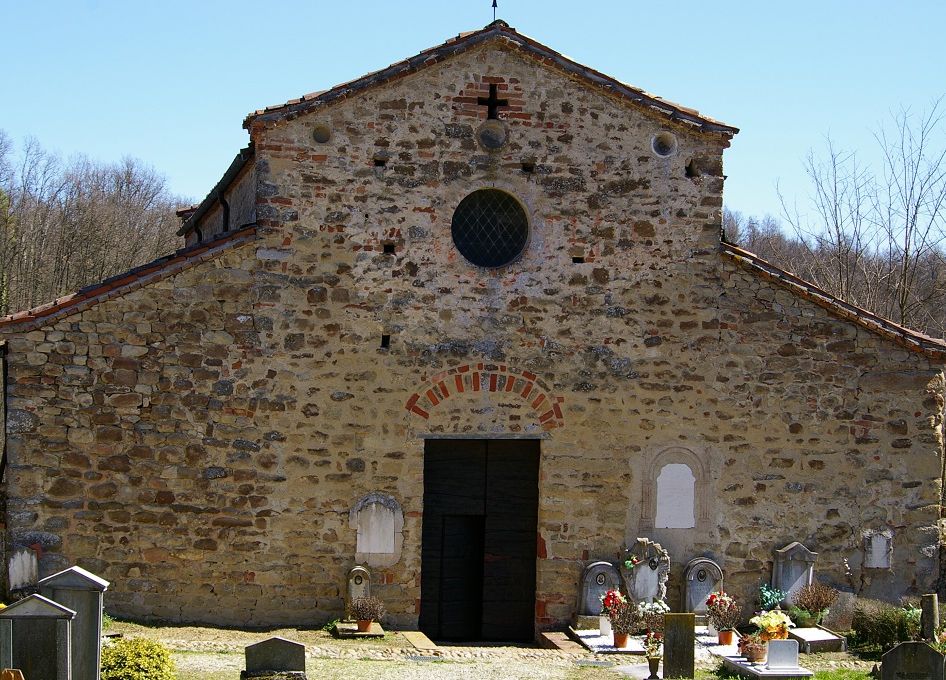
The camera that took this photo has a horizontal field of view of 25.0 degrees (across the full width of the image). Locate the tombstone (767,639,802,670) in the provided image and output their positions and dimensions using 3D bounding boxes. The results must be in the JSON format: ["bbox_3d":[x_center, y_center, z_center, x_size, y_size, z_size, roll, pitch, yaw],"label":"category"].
[{"bbox_3d":[3.751,3.800,25.700,0.390,0.370,0.100,0,0,-10],"label":"tombstone"}]

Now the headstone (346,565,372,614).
[{"bbox_3d":[-1.682,3.693,31.295,0.367,0.742,0.130,0,1,-10],"label":"headstone"}]

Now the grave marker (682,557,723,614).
[{"bbox_3d":[3.276,3.504,30.350,0.560,0.790,0.260,0,0,-10],"label":"grave marker"}]

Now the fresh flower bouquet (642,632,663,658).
[{"bbox_3d":[2.182,3.714,25.900,0.270,0.320,0.250,0,0,-10],"label":"fresh flower bouquet"}]

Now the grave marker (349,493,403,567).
[{"bbox_3d":[-1.427,2.801,31.519,0.789,1.075,0.100,0,1,-10],"label":"grave marker"}]

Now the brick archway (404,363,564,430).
[{"bbox_3d":[0.161,0.840,31.864,2.391,1.003,0.200,0,1,-10],"label":"brick archway"}]

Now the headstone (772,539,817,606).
[{"bbox_3d":[4.902,3.562,32.384,0.670,0.974,0.160,0,1,-10],"label":"headstone"}]

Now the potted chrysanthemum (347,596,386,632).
[{"bbox_3d":[-1.440,3.711,28.800,0.500,0.490,0.490,0,0,-10],"label":"potted chrysanthemum"}]

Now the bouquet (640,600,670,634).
[{"bbox_3d":[2.665,4.056,31.200,0.454,0.513,0.418,0,1,-10],"label":"bouquet"}]

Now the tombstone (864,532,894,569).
[{"bbox_3d":[5.890,3.043,30.950,0.430,0.550,0.090,0,0,-10],"label":"tombstone"}]

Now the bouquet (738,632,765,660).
[{"bbox_3d":[3.490,3.835,26.700,0.340,0.330,0.300,0,0,-10],"label":"bouquet"}]

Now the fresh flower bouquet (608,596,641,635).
[{"bbox_3d":[2.187,3.983,30.750,0.491,0.535,0.451,0,1,-10],"label":"fresh flower bouquet"}]

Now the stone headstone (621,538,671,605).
[{"bbox_3d":[2.594,3.475,31.867,0.702,0.977,0.250,0,1,-10],"label":"stone headstone"}]

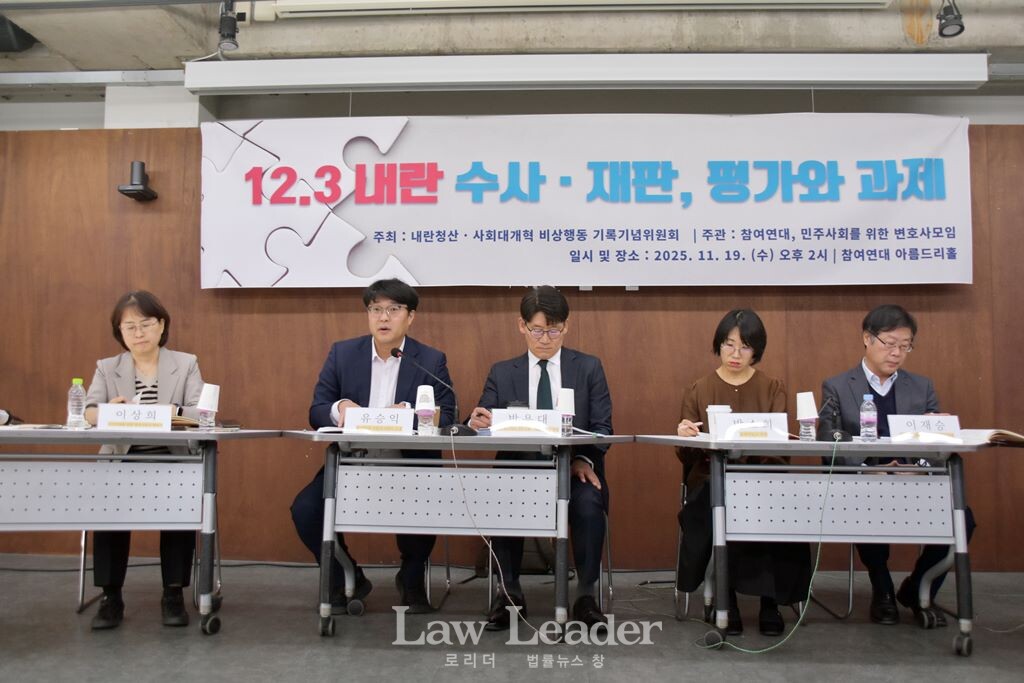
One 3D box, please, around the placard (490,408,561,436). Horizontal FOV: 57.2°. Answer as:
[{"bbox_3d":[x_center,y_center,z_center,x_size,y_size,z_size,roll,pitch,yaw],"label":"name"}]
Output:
[{"bbox_3d":[0.053,0.282,3.348,0.250,0.100,0.060,0,-5,4],"label":"placard"}]

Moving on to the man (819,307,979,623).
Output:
[{"bbox_3d":[1.572,0.481,3.885,0.585,1.260,0.620,0,-5,4],"label":"man"}]

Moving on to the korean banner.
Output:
[{"bbox_3d":[0.361,-0.739,4.955,4.000,0.880,0.030,0,-5,3],"label":"korean banner"}]

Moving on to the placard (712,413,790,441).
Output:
[{"bbox_3d":[0.817,0.277,3.189,0.250,0.100,0.060,0,-5,2],"label":"placard"}]

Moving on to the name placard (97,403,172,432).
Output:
[{"bbox_3d":[-1.360,0.277,3.390,0.250,0.095,0.070,2,-4,-13],"label":"name placard"}]

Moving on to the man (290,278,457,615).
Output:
[{"bbox_3d":[-0.550,0.428,3.900,0.650,1.350,0.740,0,-4,7],"label":"man"}]

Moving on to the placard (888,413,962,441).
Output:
[{"bbox_3d":[1.467,0.308,3.330,0.247,0.090,0.070,0,-4,3],"label":"placard"}]

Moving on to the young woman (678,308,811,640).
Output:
[{"bbox_3d":[0.920,0.479,3.750,0.518,1.230,0.650,0,-5,4],"label":"young woman"}]

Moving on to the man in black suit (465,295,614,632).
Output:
[{"bbox_3d":[0.120,0.429,3.858,0.601,1.330,0.720,0,-5,4],"label":"man in black suit"}]

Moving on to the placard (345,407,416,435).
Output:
[{"bbox_3d":[-0.483,0.291,3.420,0.248,0.090,0.070,0,-4,2],"label":"placard"}]

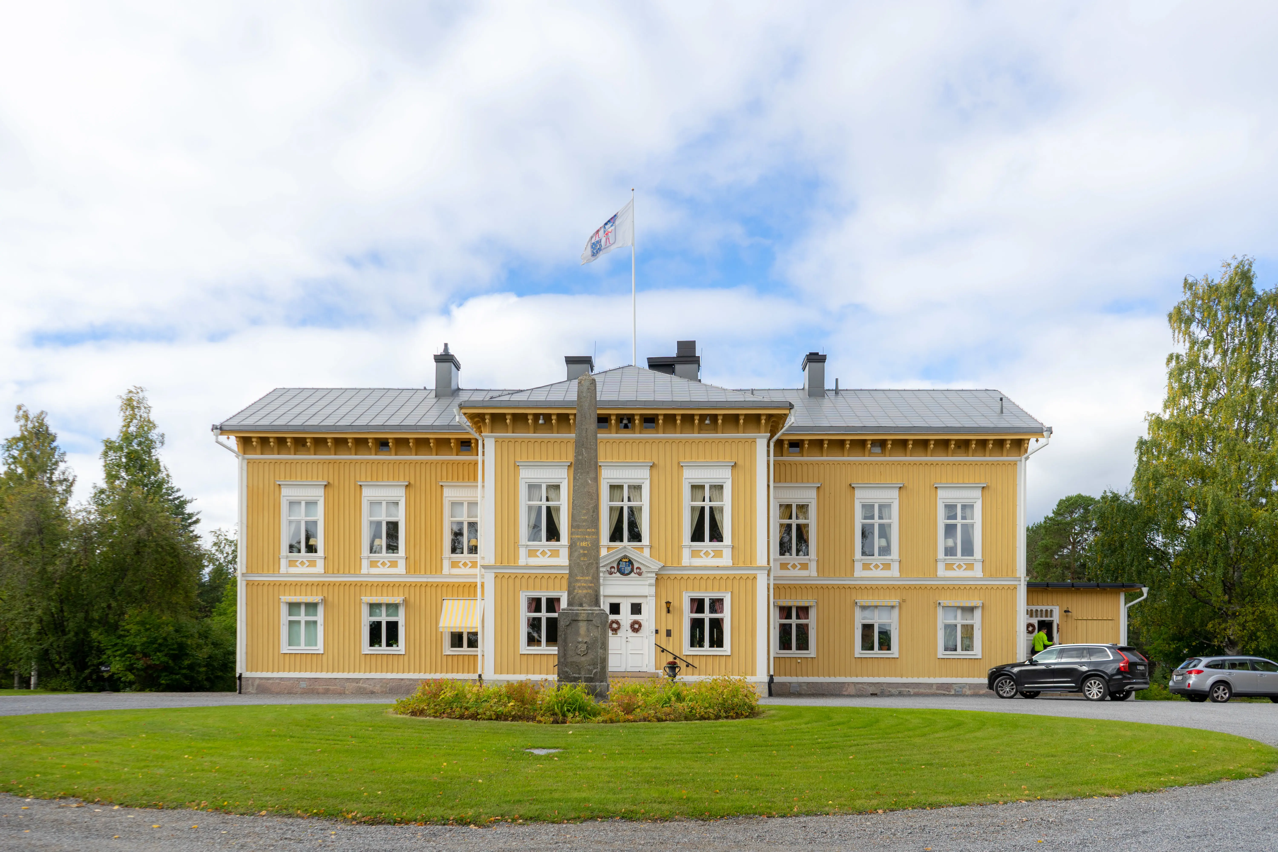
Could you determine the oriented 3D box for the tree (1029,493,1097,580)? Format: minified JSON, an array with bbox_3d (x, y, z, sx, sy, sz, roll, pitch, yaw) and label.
[{"bbox_3d":[25.800,9.800,60.000,5.200,11.800,5.200,-1,-3,24],"label":"tree"}]

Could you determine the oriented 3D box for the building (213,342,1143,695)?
[{"bbox_3d":[1.800,3.000,38.500,33.500,13.200,13.800,0,-3,1],"label":"building"}]

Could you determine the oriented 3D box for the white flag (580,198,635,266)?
[{"bbox_3d":[-1.250,-7.450,38.000,2.200,2.450,0.600,-1,-3,14],"label":"white flag"}]

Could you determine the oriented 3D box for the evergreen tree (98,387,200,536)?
[{"bbox_3d":[-21.200,4.800,43.000,5.000,13.000,5.000,2,-3,-24],"label":"evergreen tree"}]

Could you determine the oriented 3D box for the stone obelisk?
[{"bbox_3d":[-1.240,2.480,21.900,1.140,7.350,1.140,0,-3,1],"label":"stone obelisk"}]

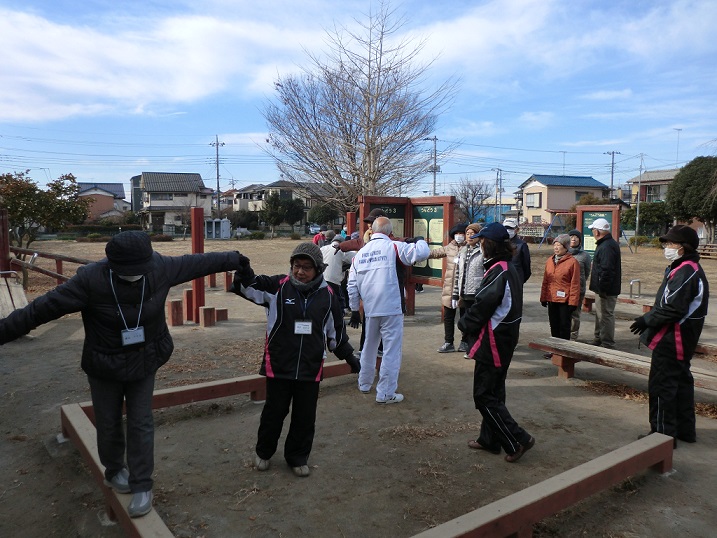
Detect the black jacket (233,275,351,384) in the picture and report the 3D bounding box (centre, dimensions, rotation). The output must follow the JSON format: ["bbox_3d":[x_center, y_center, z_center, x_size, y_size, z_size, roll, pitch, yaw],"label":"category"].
[{"bbox_3d":[-0.421,0.379,3.620,0.750,0.690,0.370,-1,5,-13],"label":"black jacket"}]

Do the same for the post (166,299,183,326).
[{"bbox_3d":[-2.909,0.694,8.919,0.180,0.395,0.180,-3,5,-38],"label":"post"}]

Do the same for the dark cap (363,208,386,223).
[{"bbox_3d":[0.176,-0.550,5.800,0.260,0.150,0.200,-3,5,-30],"label":"dark cap"}]

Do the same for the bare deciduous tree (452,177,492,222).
[{"bbox_3d":[10.091,-5.339,49.729,3.700,5.600,3.600,0,5,0],"label":"bare deciduous tree"}]

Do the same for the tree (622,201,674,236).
[{"bbox_3d":[24.202,-4.034,47.000,4.400,3.500,3.800,2,5,27],"label":"tree"}]

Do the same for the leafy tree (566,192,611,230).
[{"bbox_3d":[20.063,-4.512,49.000,4.100,4.200,3.600,2,5,22],"label":"leafy tree"}]

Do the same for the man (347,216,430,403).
[{"bbox_3d":[0.263,0.391,5.080,0.700,1.480,0.450,2,5,25],"label":"man"}]

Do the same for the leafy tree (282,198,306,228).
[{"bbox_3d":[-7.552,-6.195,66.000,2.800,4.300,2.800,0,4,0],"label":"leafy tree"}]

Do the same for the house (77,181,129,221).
[{"bbox_3d":[-41.583,-9.832,90.497,8.500,7.800,8.000,-1,5,-17],"label":"house"}]

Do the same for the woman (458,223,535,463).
[{"bbox_3d":[0.953,0.480,3.805,0.540,1.580,0.500,2,5,27],"label":"woman"}]

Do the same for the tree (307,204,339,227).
[{"bbox_3d":[-4.864,-6.397,75.734,4.200,4.650,4.200,0,4,0],"label":"tree"}]

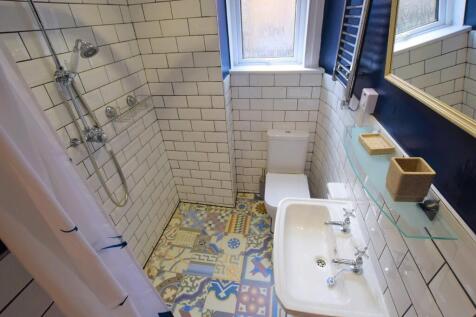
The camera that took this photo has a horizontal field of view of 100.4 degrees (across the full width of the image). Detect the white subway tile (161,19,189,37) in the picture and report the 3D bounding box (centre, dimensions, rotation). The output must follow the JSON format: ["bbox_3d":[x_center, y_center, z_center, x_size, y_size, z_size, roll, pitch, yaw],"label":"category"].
[{"bbox_3d":[-0.424,-0.881,1.343,0.200,0.100,0.010,2,34,7],"label":"white subway tile"}]

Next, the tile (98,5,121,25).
[{"bbox_3d":[-0.815,-0.926,1.279,0.010,0.100,0.200,3,34,10],"label":"tile"}]

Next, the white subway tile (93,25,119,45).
[{"bbox_3d":[-0.837,-0.782,1.258,0.010,0.100,0.200,3,34,10],"label":"white subway tile"}]

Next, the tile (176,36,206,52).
[{"bbox_3d":[-0.324,-0.799,1.387,0.200,0.100,0.010,2,34,7],"label":"tile"}]

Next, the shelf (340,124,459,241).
[{"bbox_3d":[0.449,0.033,0.640,0.136,0.010,0.510,3,34,10],"label":"shelf"}]

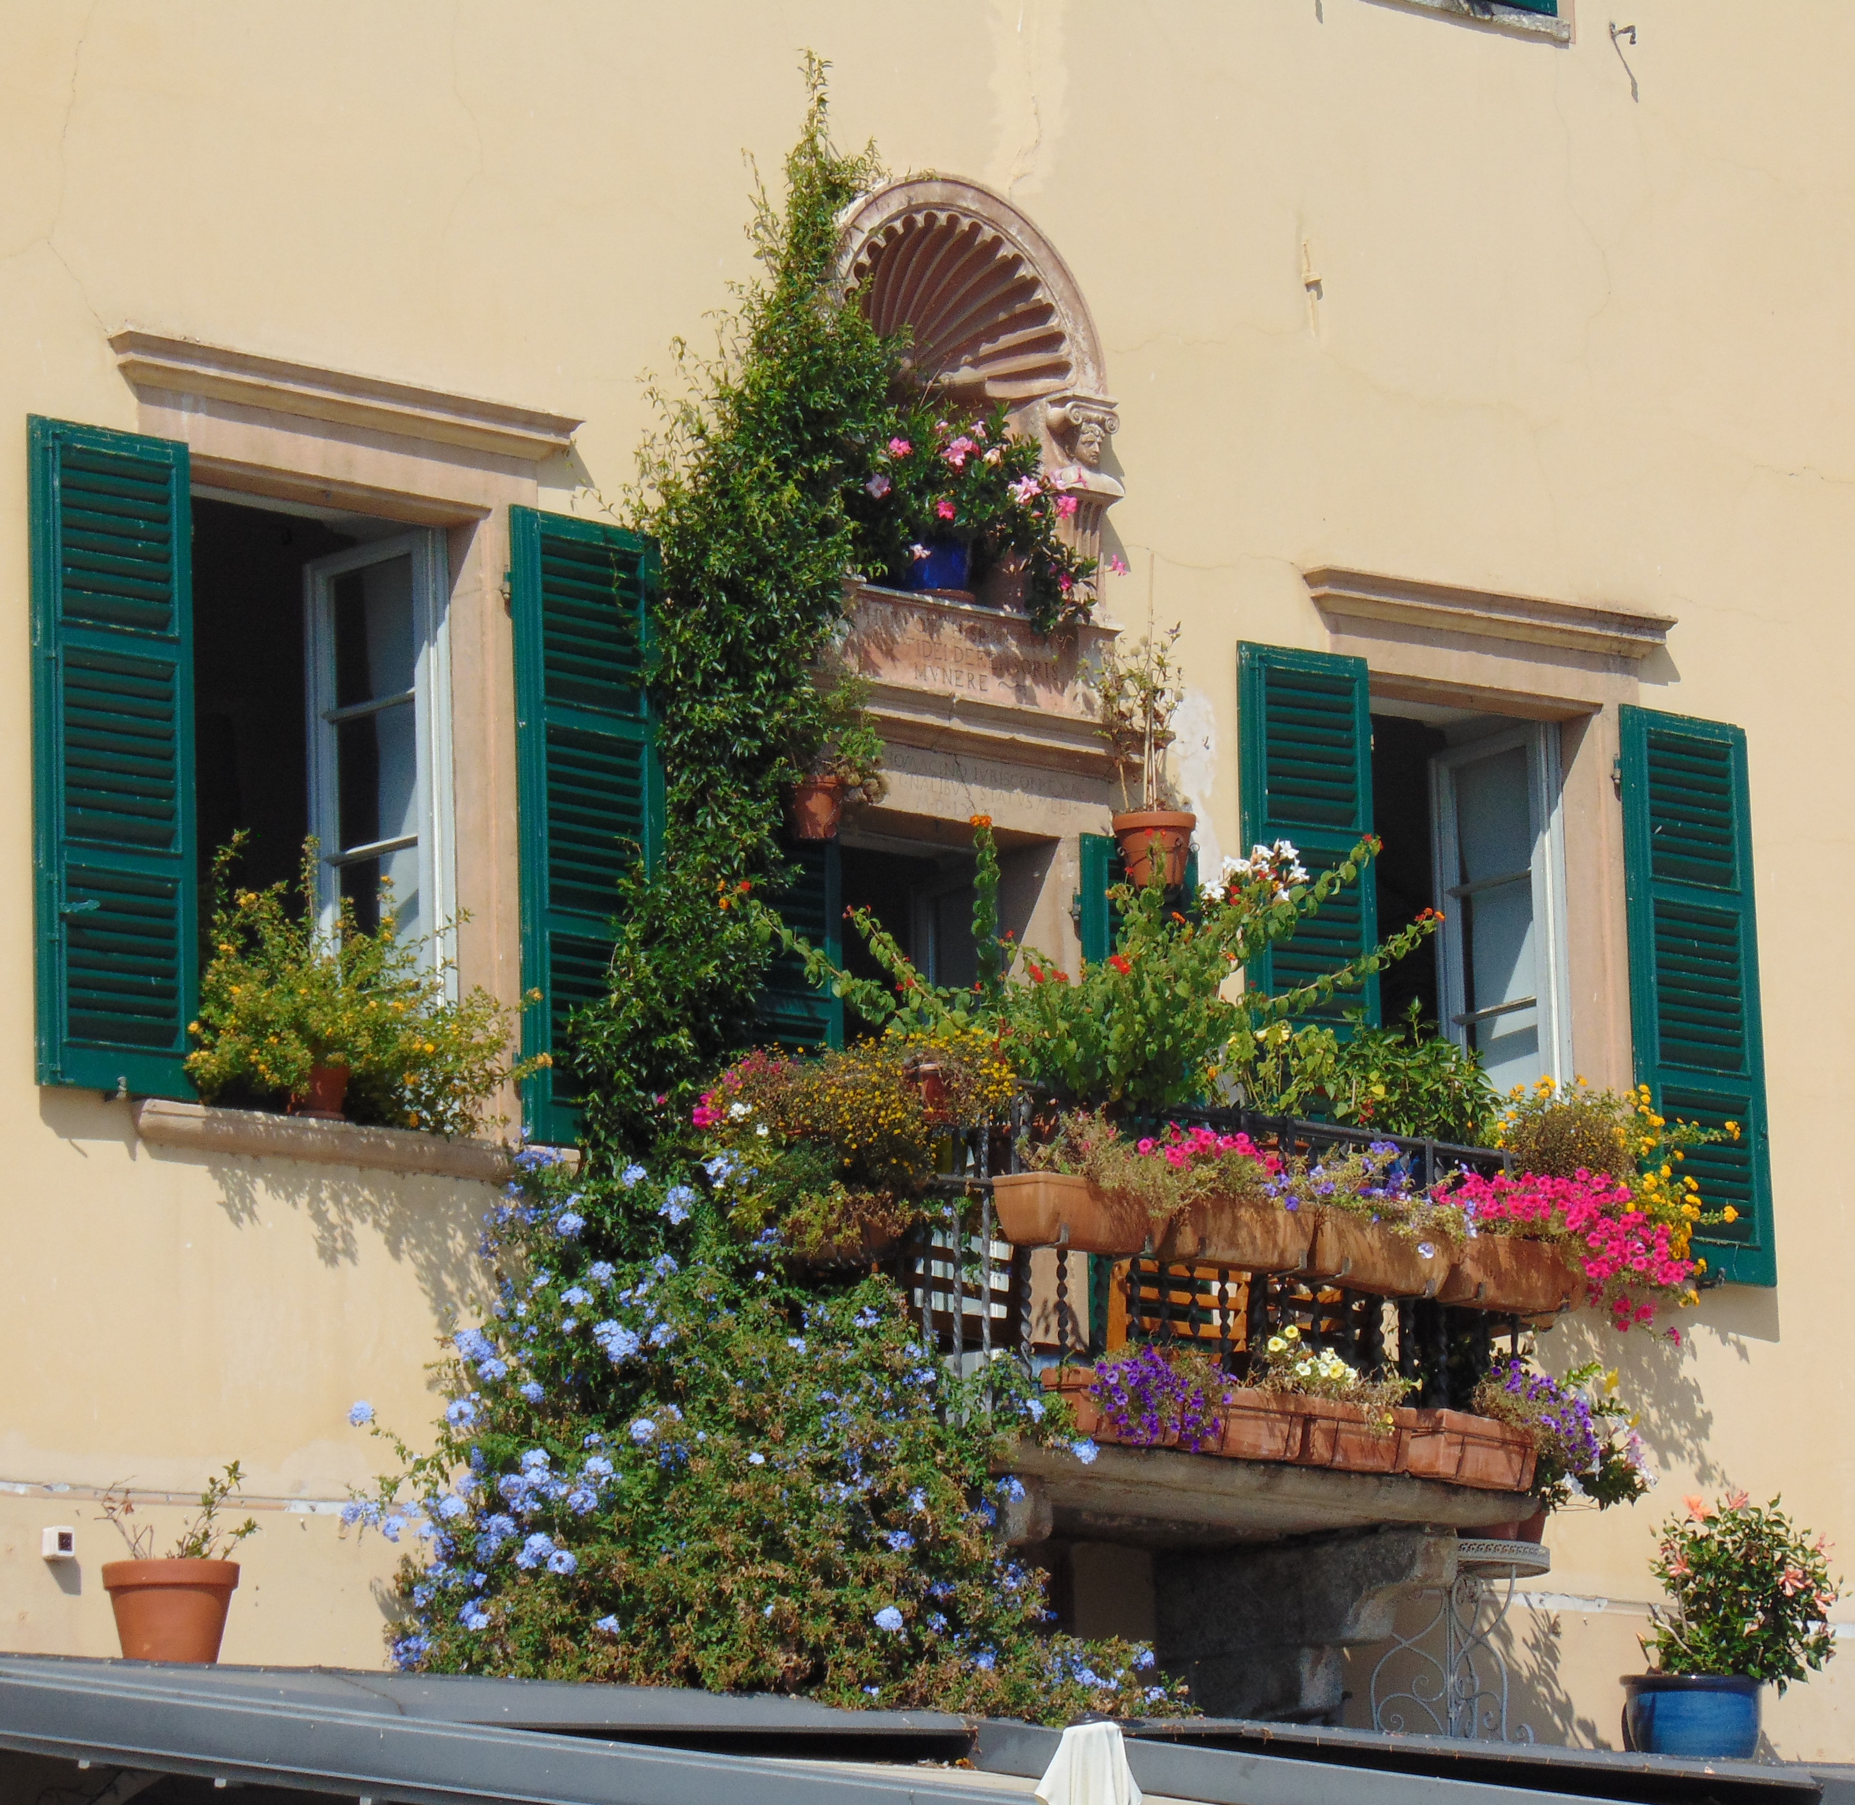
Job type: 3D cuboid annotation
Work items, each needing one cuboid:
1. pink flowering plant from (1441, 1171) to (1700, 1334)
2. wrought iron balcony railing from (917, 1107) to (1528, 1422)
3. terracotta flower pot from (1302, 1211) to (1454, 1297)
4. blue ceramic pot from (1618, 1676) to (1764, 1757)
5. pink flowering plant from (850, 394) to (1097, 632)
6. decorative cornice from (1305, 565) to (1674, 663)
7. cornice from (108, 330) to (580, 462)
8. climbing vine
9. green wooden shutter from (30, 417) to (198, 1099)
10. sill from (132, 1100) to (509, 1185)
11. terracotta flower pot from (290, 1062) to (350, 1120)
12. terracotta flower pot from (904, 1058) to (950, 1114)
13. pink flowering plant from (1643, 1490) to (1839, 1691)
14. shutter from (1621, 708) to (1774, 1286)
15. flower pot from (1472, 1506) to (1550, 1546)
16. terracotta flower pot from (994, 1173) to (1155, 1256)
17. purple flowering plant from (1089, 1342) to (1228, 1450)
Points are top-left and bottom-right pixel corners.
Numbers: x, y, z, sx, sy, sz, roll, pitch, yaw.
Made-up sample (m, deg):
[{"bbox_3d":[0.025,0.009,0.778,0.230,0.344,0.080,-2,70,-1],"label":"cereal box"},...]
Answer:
[{"bbox_3d":[1.724,0.921,24.688,0.620,0.380,0.360,8,-15,-42],"label":"pink flowering plant"},{"bbox_3d":[0.613,1.173,26.401,1.100,0.940,2.120,-12,-14,43],"label":"wrought iron balcony railing"},{"bbox_3d":[1.282,1.015,26.182,0.200,0.205,0.450,-12,-14,43],"label":"terracotta flower pot"},{"bbox_3d":[2.147,2.297,26.005,0.390,0.270,0.390,-2,-11,0],"label":"blue ceramic pot"},{"bbox_3d":[0.135,-1.145,27.135,0.500,0.680,0.660,-12,-14,43],"label":"pink flowering plant"},{"bbox_3d":[1.764,-0.893,28.756,0.115,0.135,1.660,-12,-13,43],"label":"decorative cornice"},{"bbox_3d":[-1.578,-1.372,25.408,0.115,0.135,1.670,-12,-14,43],"label":"cornice"},{"bbox_3d":[-0.534,-0.859,26.164,0.360,3.200,1.100,-12,-14,43],"label":"climbing vine"},{"bbox_3d":[-2.041,-0.354,23.081,0.502,1.687,0.045,8,-15,-42],"label":"green wooden shutter"},{"bbox_3d":[-1.532,0.650,25.040,0.180,0.115,1.640,-12,-14,43],"label":"sill"},{"bbox_3d":[-1.640,0.510,24.973,0.160,0.165,0.160,-2,-10,0],"label":"terracotta flower pot"},{"bbox_3d":[0.007,0.475,23.704,0.140,0.145,0.140,8,-15,-42],"label":"terracotta flower pot"},{"bbox_3d":[2.303,1.947,26.192,0.540,0.560,0.520,-2,-11,0],"label":"pink flowering plant"},{"bbox_3d":[2.233,0.271,27.036,0.557,1.657,0.045,8,-15,-42],"label":"shutter"},{"bbox_3d":[1.704,1.803,27.075,0.250,0.200,0.250,-2,-10,0],"label":"flower pot"},{"bbox_3d":[0.409,0.814,23.501,0.480,0.180,0.190,8,-15,-42],"label":"terracotta flower pot"},{"bbox_3d":[0.587,1.263,23.662,0.370,0.260,0.240,8,-15,-42],"label":"purple flowering plant"}]

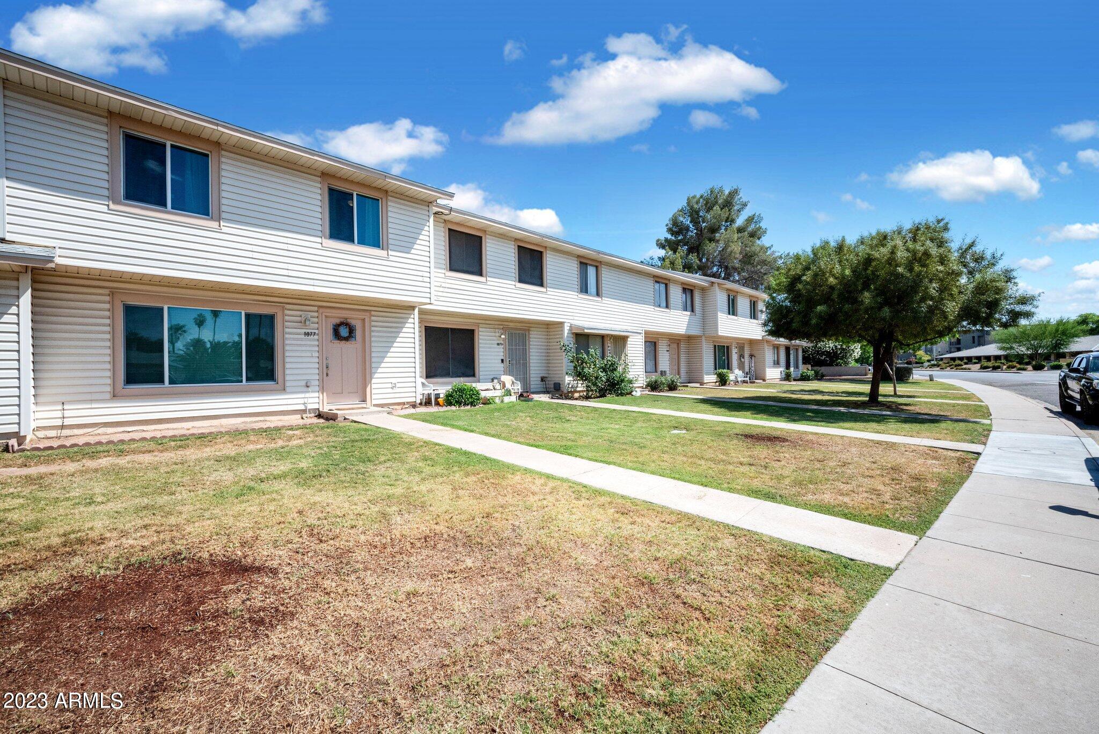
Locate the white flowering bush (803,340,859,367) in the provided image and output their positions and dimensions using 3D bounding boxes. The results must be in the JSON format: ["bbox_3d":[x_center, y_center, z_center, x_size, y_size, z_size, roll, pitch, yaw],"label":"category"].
[{"bbox_3d":[29.300,-1.200,48.000,5.600,3.800,4.300,-2,-1,31],"label":"white flowering bush"}]

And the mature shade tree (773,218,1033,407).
[{"bbox_3d":[10.600,-1.820,14.700,7.200,5.900,6.800,-1,-1,0],"label":"mature shade tree"}]

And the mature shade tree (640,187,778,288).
[{"bbox_3d":[16.200,-8.500,46.000,12.000,19.000,11.500,-1,-1,0],"label":"mature shade tree"}]

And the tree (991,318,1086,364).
[{"bbox_3d":[63.800,-3.000,60.000,8.200,6.700,8.000,-1,-1,0],"label":"tree"}]

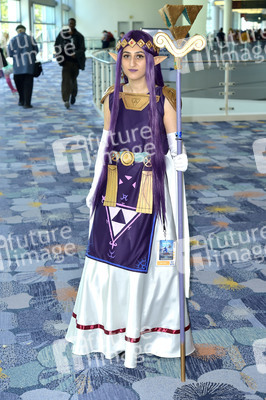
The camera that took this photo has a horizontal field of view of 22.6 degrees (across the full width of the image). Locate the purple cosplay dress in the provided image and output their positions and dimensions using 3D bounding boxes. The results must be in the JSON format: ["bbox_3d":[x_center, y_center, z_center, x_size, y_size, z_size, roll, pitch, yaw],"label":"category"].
[{"bbox_3d":[0.001,0.100,3.422,0.660,1.365,0.560,3,15,15],"label":"purple cosplay dress"}]

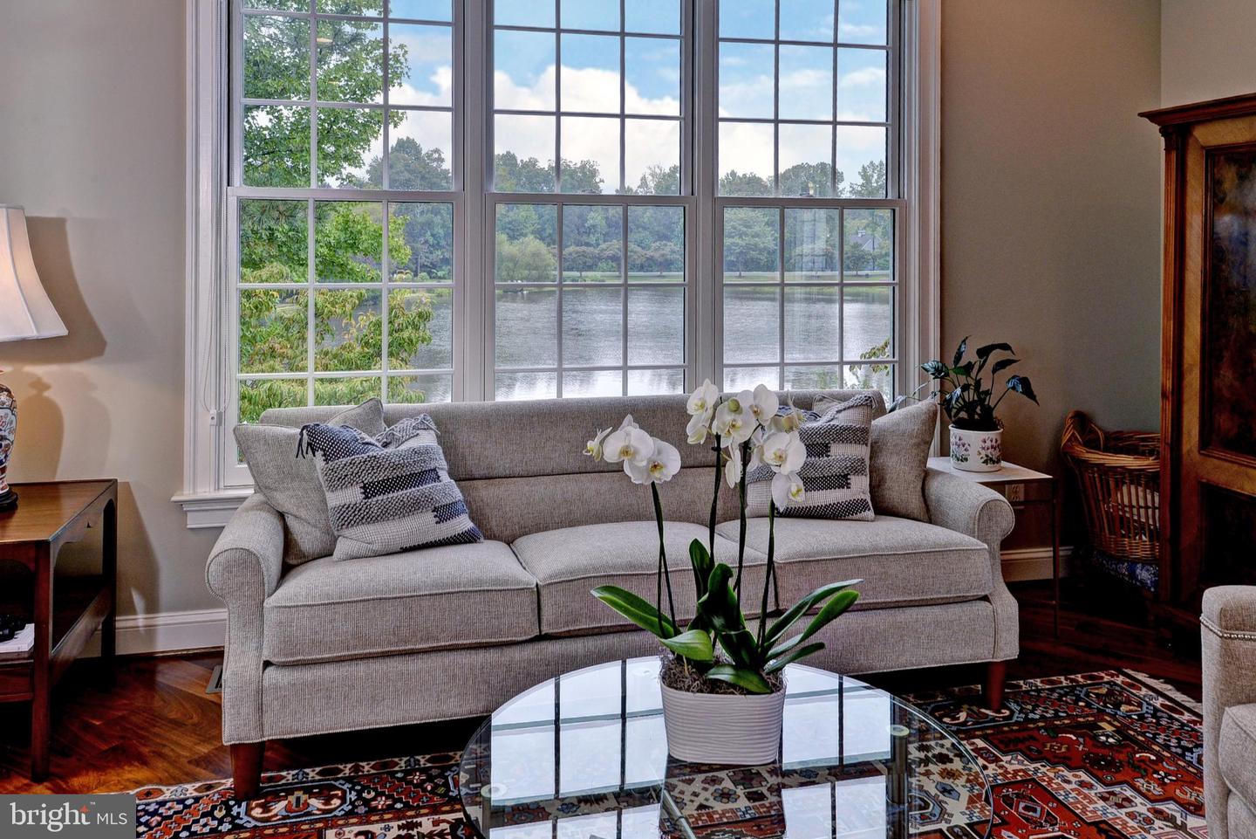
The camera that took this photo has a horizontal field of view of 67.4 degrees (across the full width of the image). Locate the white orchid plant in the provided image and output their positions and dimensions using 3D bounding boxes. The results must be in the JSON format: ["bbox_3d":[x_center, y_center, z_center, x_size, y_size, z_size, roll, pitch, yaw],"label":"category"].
[{"bbox_3d":[0.160,0.200,1.596,0.447,0.510,0.310,0,6,3],"label":"white orchid plant"}]

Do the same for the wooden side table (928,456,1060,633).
[{"bbox_3d":[1.223,0.443,3.332,0.396,0.532,0.396,-1,6,-13],"label":"wooden side table"}]

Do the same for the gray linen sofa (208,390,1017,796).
[{"bbox_3d":[-0.029,0.386,2.840,2.148,0.792,0.894,-1,6,-13],"label":"gray linen sofa"}]

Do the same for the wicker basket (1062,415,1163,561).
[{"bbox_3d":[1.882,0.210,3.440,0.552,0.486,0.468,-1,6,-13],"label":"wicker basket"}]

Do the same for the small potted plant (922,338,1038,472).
[{"bbox_3d":[1.259,-0.054,3.372,0.414,0.471,0.360,1,6,11],"label":"small potted plant"}]

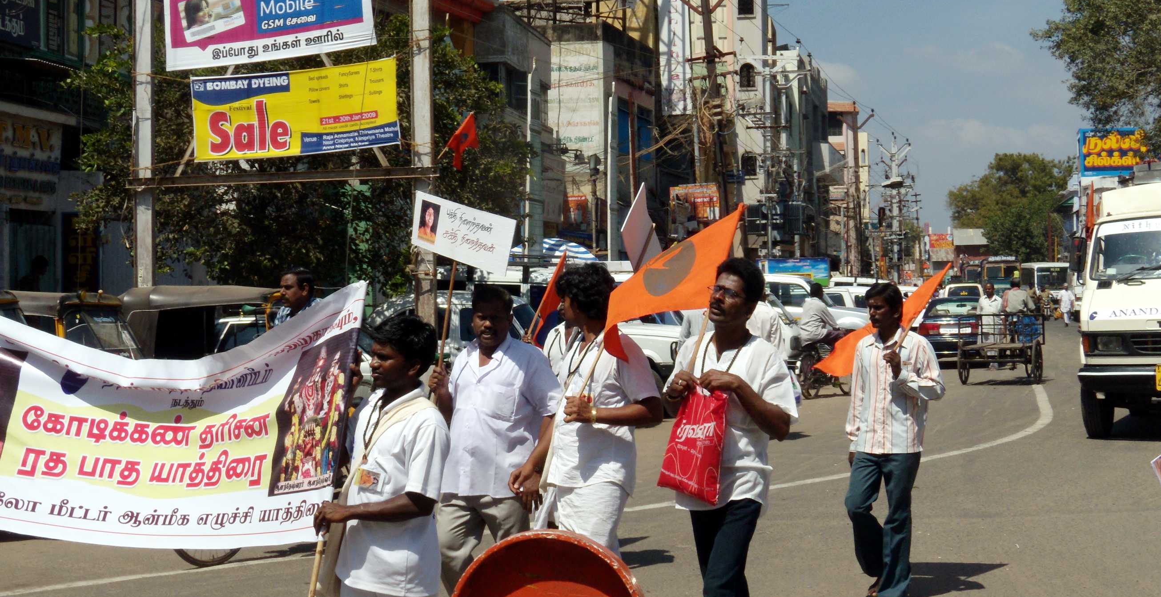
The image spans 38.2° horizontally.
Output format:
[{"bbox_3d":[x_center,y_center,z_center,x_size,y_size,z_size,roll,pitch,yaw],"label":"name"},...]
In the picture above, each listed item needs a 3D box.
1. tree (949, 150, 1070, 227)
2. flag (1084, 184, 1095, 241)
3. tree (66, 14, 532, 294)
[{"bbox_3d":[38.334,-6.449,150.000,11.500,13.310,10.500,0,0,14],"label":"tree"},{"bbox_3d":[5.770,-0.987,19.000,0.150,0.630,0.200,0,0,18],"label":"flag"},{"bbox_3d":[-3.745,-1.147,22.520,6.243,5.337,5.300,0,0,0],"label":"tree"}]

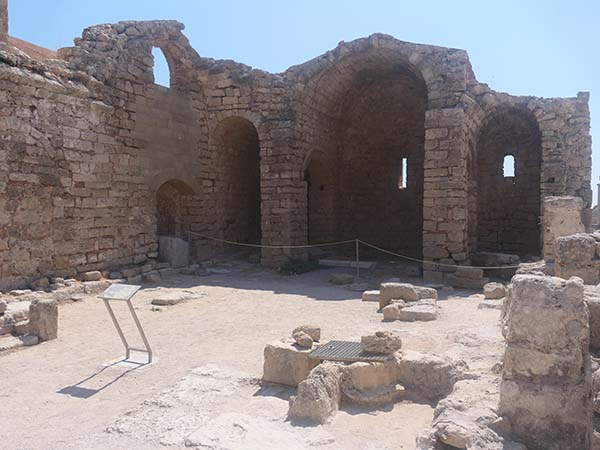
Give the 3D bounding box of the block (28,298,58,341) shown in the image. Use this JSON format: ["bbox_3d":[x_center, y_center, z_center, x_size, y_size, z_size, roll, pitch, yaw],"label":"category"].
[{"bbox_3d":[-3.403,1.236,6.245,0.310,0.510,0.260,-1,2,-19],"label":"block"}]

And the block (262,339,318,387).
[{"bbox_3d":[-0.068,1.273,4.390,0.440,0.320,0.350,1,3,25],"label":"block"}]

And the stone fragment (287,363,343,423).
[{"bbox_3d":[0.146,1.507,4.230,0.386,0.365,0.386,1,3,20],"label":"stone fragment"}]

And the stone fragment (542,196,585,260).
[{"bbox_3d":[4.923,0.206,8.756,0.670,1.425,0.500,1,2,18],"label":"stone fragment"}]

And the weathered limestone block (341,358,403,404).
[{"bbox_3d":[0.602,1.291,3.958,0.530,0.310,0.300,0,3,8],"label":"weathered limestone block"}]

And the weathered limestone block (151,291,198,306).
[{"bbox_3d":[-2.068,1.218,7.879,0.760,0.120,0.620,0,3,15],"label":"weathered limestone block"}]

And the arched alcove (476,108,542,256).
[{"bbox_3d":[4.155,-0.795,9.479,1.270,2.995,1.000,0,3,23],"label":"arched alcove"}]

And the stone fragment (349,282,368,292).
[{"bbox_3d":[1.249,1.330,9.978,0.384,0.142,0.307,1,3,15],"label":"stone fragment"}]

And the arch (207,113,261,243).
[{"bbox_3d":[-2.015,-1.202,14.149,1.680,3.980,0.900,1,2,18],"label":"arch"}]

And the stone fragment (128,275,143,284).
[{"bbox_3d":[-3.756,1.227,10.736,0.260,0.190,0.280,1,2,18],"label":"stone fragment"}]

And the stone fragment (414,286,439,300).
[{"bbox_3d":[2.366,1.325,8.761,0.423,0.274,0.317,1,3,15],"label":"stone fragment"}]

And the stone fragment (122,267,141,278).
[{"bbox_3d":[-3.562,1.013,9.903,0.360,0.200,0.280,0,3,23],"label":"stone fragment"}]

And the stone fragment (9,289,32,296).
[{"bbox_3d":[-4.633,1.121,7.842,0.360,0.090,0.280,0,3,23],"label":"stone fragment"}]

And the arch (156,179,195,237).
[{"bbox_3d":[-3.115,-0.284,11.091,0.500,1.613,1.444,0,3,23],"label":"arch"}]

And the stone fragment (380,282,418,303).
[{"bbox_3d":[1.702,1.213,8.013,0.620,0.410,0.360,0,2,9],"label":"stone fragment"}]

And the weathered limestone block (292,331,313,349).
[{"bbox_3d":[0.033,1.221,4.978,0.177,0.142,0.150,1,3,25],"label":"weathered limestone block"}]

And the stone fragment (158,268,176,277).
[{"bbox_3d":[-3.355,1.206,11.901,0.400,0.150,0.300,1,2,18],"label":"stone fragment"}]

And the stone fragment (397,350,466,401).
[{"bbox_3d":[1.322,1.510,4.739,0.651,0.309,0.391,1,3,15],"label":"stone fragment"}]

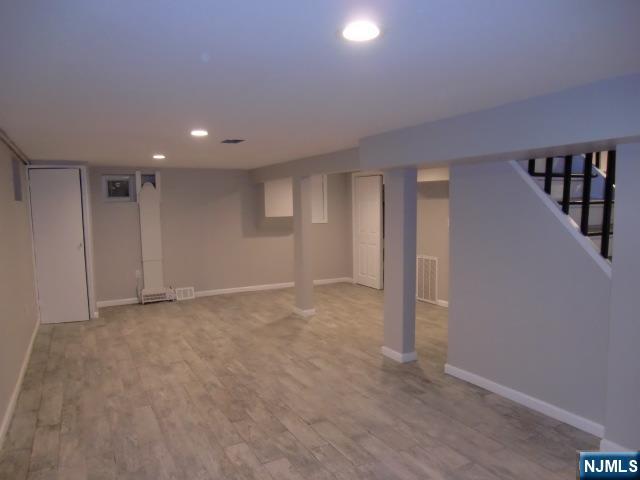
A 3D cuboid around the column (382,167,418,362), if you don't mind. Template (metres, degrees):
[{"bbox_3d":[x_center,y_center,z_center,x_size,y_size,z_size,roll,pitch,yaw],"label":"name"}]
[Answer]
[{"bbox_3d":[0.779,0.240,4.347,0.185,1.848,0.326,-4,6,-29],"label":"column"}]

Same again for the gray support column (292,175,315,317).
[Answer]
[{"bbox_3d":[-0.218,0.098,6.069,0.186,1.871,0.336,-4,6,-29],"label":"gray support column"}]

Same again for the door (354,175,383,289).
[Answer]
[{"bbox_3d":[0.865,-0.150,7.997,0.050,2.010,0.720,-4,6,-29],"label":"door"}]

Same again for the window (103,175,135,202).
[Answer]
[{"bbox_3d":[-3.066,-0.784,6.776,0.445,0.405,0.090,-4,6,-29],"label":"window"}]

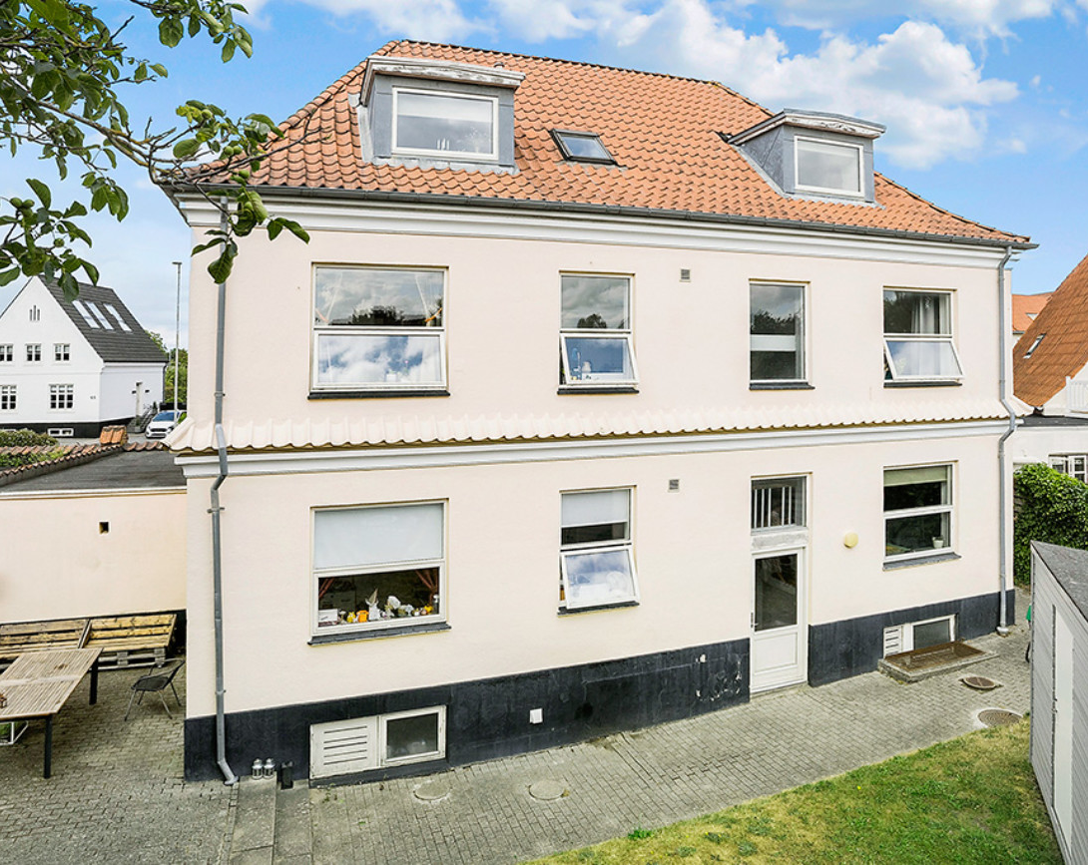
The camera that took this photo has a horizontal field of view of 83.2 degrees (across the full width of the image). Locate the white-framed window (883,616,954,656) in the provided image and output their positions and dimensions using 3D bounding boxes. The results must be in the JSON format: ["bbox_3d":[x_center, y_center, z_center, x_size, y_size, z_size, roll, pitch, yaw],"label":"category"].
[{"bbox_3d":[5.896,3.271,9.716,1.445,0.593,0.100,-1,3,-17],"label":"white-framed window"}]

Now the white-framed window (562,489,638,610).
[{"bbox_3d":[0.716,1.542,8.069,1.041,1.579,0.280,-1,3,-17],"label":"white-framed window"}]

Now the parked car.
[{"bbox_3d":[-22.900,-0.607,37.600,1.780,1.500,4.150,-1,4,-16],"label":"parked car"}]

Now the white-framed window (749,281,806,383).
[{"bbox_3d":[3.355,-1.445,8.981,1.010,1.482,0.120,-1,3,-17],"label":"white-framed window"}]

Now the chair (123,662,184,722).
[{"bbox_3d":[-4.917,3.249,7.750,0.670,0.690,0.520,-1,3,-13],"label":"chair"}]

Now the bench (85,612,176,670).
[{"bbox_3d":[-6.628,3.389,9.810,1.200,0.640,0.620,-1,4,-18],"label":"bench"}]

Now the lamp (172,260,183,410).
[{"bbox_3d":[-16.744,-3.889,28.000,0.500,7.918,0.250,1,2,0],"label":"lamp"}]

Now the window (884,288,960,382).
[{"bbox_3d":[5.913,-1.522,9.659,1.445,1.486,0.260,-1,3,-17],"label":"window"}]

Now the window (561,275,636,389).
[{"bbox_3d":[0.770,-1.415,8.477,1.116,1.573,0.280,-1,4,-18],"label":"window"}]

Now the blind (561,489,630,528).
[{"bbox_3d":[0.692,1.053,8.599,1.014,0.492,0.050,-1,4,-18],"label":"blind"}]

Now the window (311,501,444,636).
[{"bbox_3d":[-2.039,1.670,7.659,1.611,1.539,0.120,-1,4,-18],"label":"window"}]

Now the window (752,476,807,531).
[{"bbox_3d":[3.371,1.060,8.986,0.977,0.830,0.120,-1,3,-17],"label":"window"}]

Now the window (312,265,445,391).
[{"bbox_3d":[-1.935,-1.241,7.343,1.508,1.502,0.120,-1,3,-17],"label":"window"}]

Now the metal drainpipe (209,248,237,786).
[{"bbox_3d":[-3.488,0.755,6.620,0.220,6.142,0.200,0,2,-17],"label":"metal drainpipe"}]

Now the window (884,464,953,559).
[{"bbox_3d":[6.320,1.346,10.375,1.549,1.548,0.120,-1,4,-18],"label":"window"}]

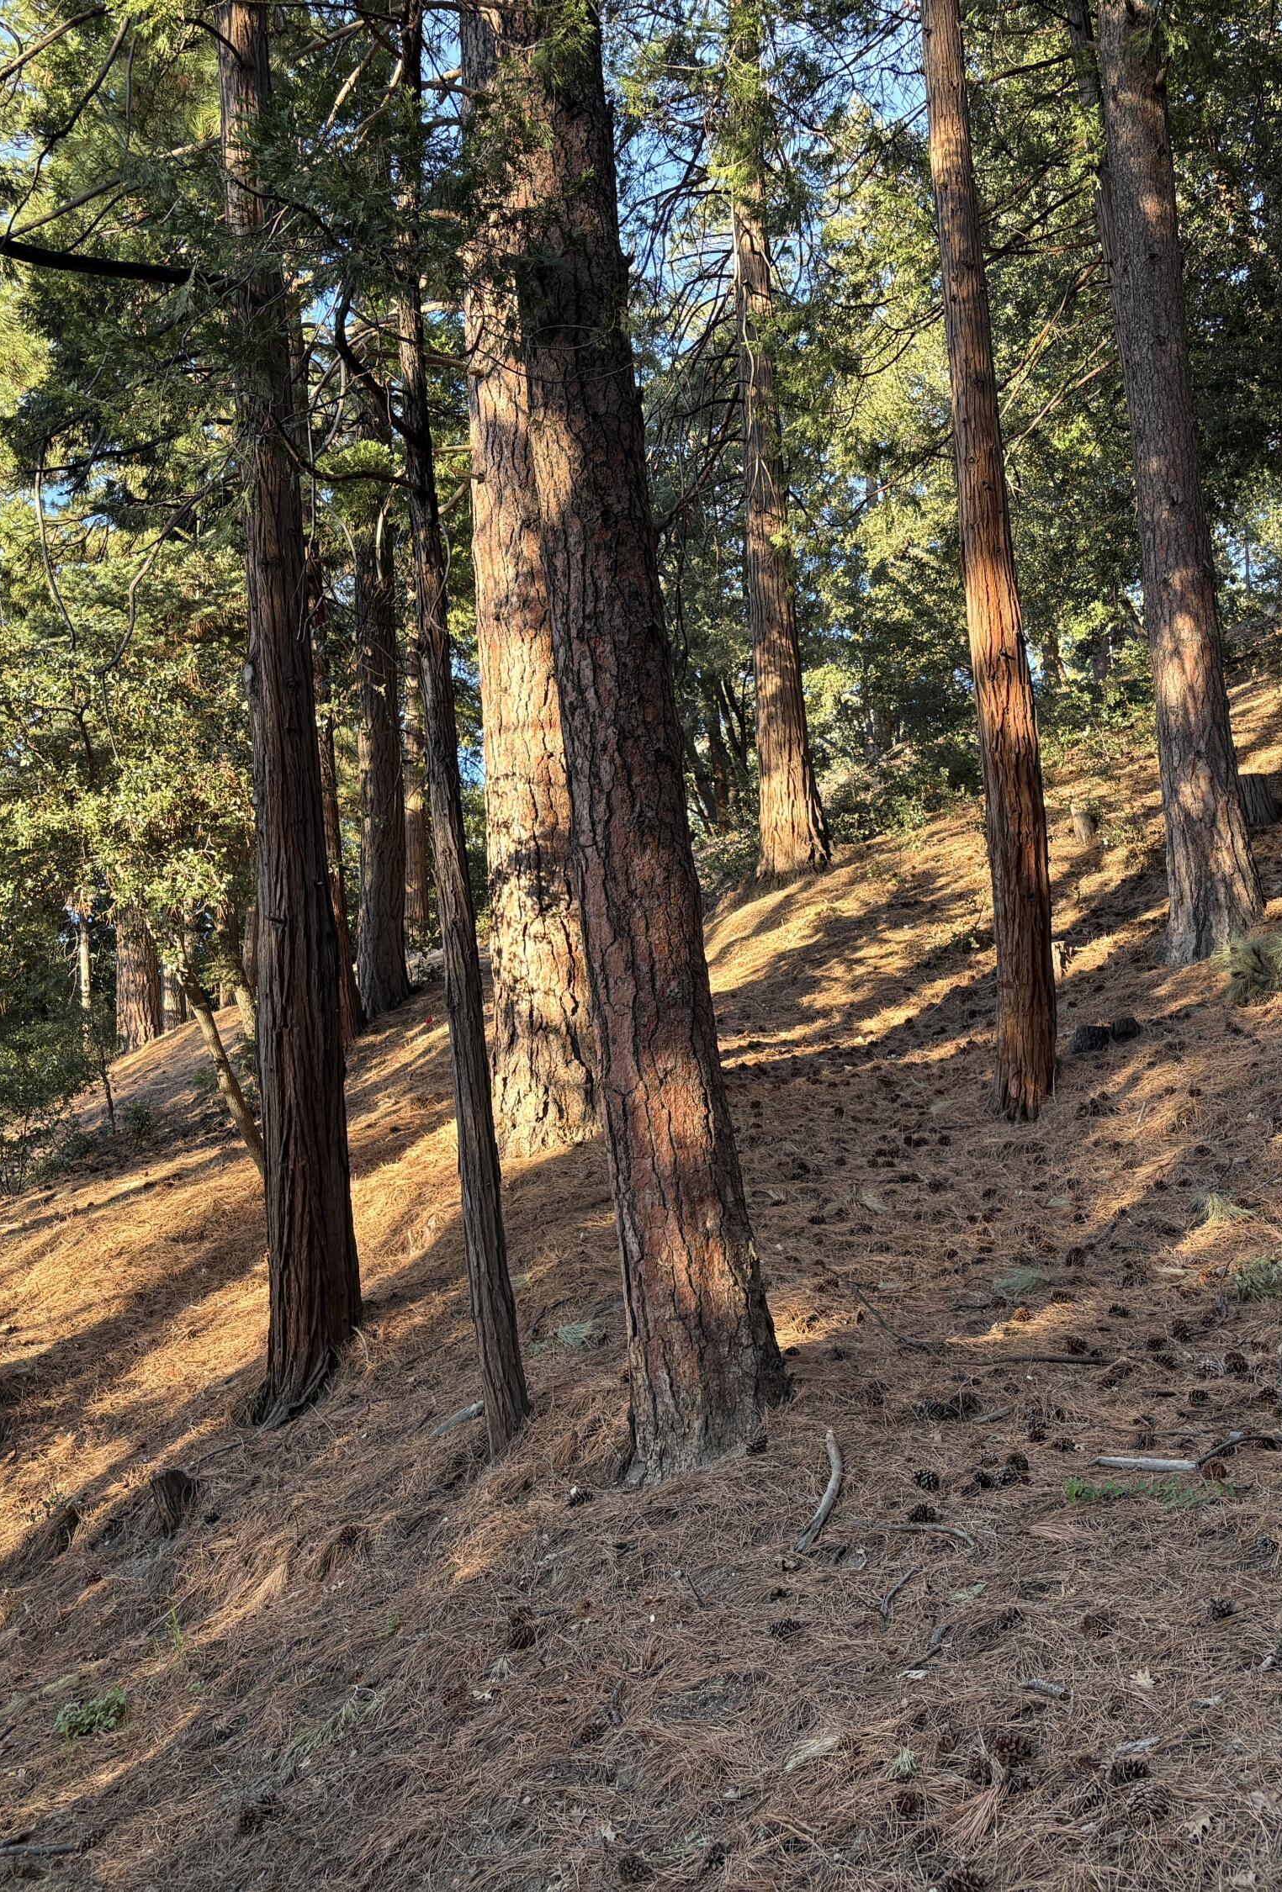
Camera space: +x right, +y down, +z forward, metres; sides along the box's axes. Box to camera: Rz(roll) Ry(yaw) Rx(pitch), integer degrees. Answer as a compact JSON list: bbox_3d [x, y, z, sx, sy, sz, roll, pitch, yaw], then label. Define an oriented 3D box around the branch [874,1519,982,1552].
[{"bbox_3d":[0.831,1.673,5.448,0.080,0.045,0.360,-28,15,-40],"label":"branch"}]

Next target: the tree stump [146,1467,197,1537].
[{"bbox_3d":[-1.836,2.174,7.400,0.180,0.250,0.170,-3,-7,0],"label":"tree stump"}]

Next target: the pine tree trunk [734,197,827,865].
[{"bbox_3d":[1.404,-4.337,20.000,0.720,7.300,0.720,-3,-5,0],"label":"pine tree trunk"}]

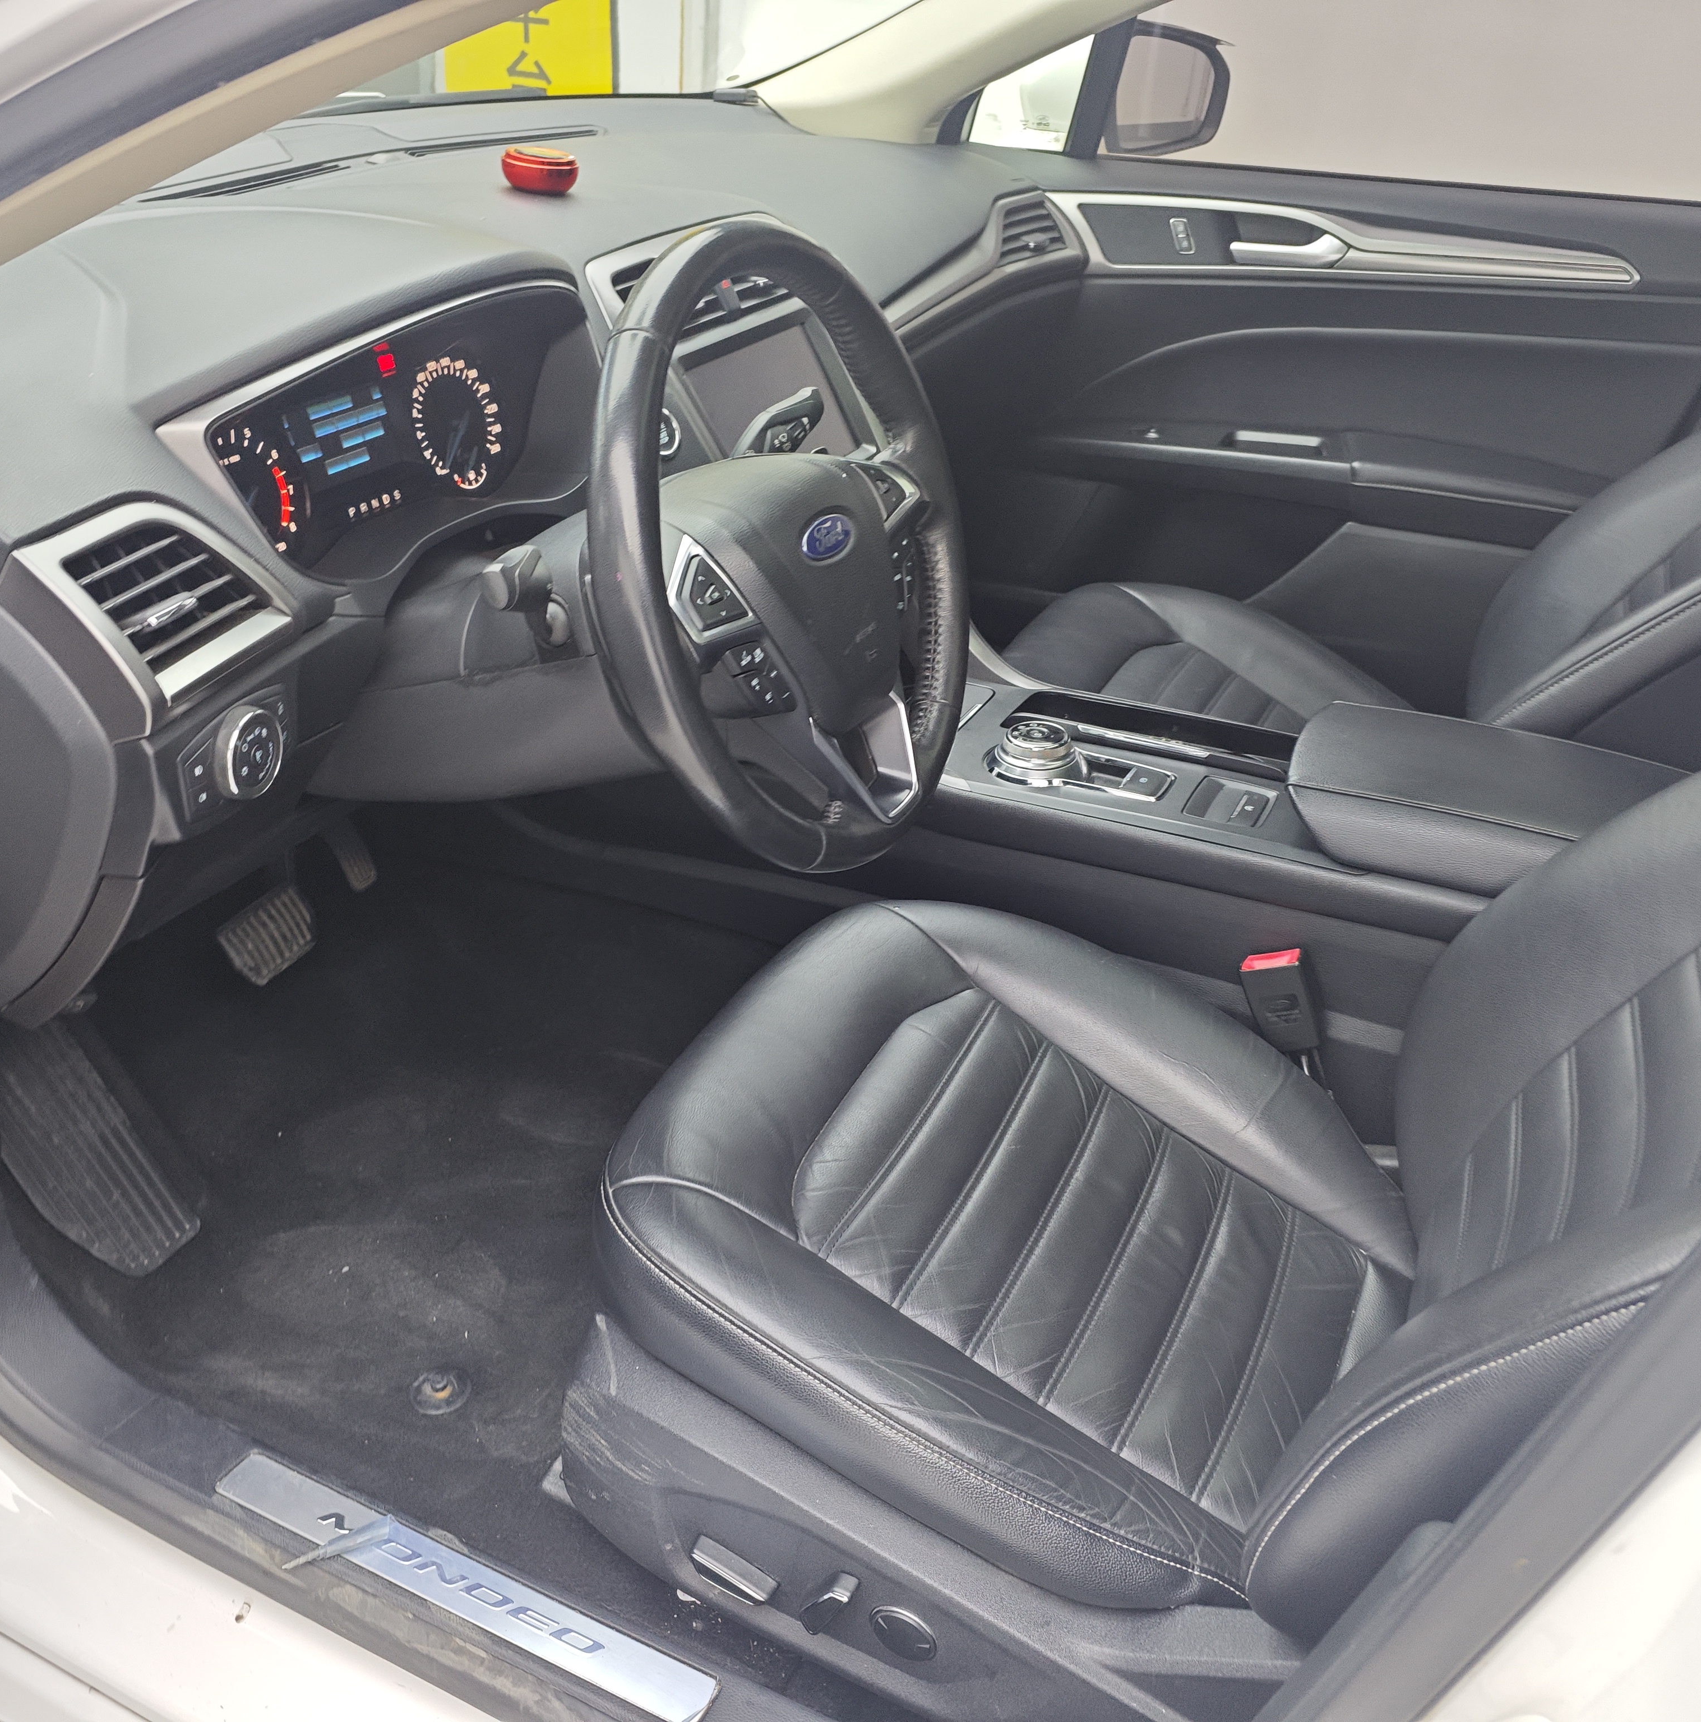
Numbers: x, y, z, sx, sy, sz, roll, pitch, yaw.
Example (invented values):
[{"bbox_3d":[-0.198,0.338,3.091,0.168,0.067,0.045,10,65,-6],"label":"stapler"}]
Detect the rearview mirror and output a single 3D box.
[{"bbox_3d":[0.374,-0.954,1.977,0.200,0.150,0.115,-26,39,-37],"label":"rearview mirror"}]

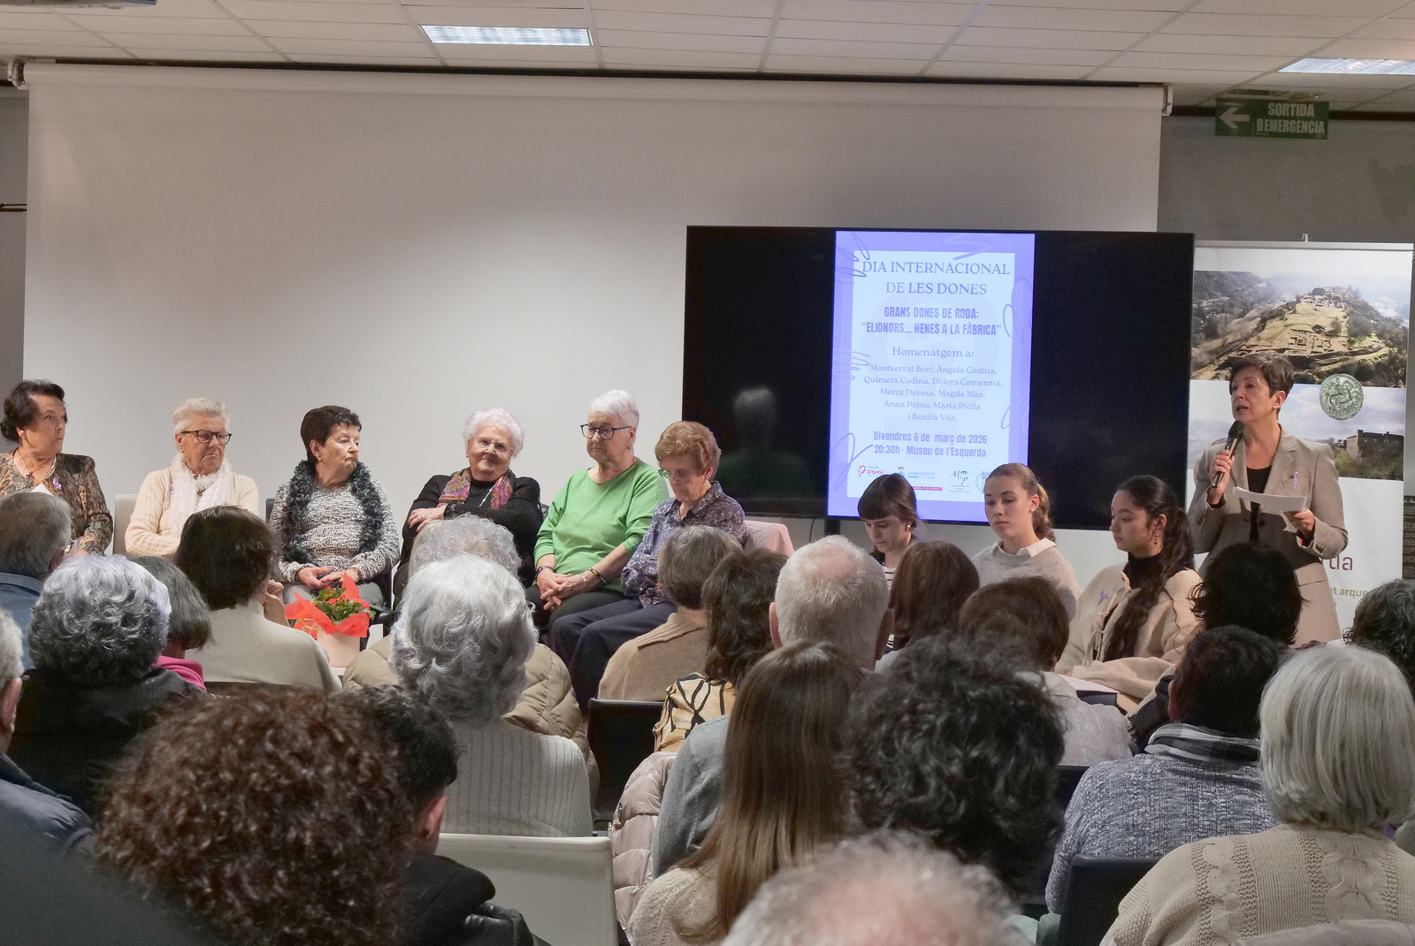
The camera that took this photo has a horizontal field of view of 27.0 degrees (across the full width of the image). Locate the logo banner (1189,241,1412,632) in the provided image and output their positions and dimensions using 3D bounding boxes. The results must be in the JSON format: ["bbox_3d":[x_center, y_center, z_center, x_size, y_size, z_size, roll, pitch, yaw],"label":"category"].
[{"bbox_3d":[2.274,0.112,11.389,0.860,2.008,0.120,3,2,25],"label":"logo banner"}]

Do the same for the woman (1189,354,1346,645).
[{"bbox_3d":[1.918,0.370,10.177,0.520,1.563,0.400,3,3,28],"label":"woman"}]

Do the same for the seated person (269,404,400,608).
[{"bbox_3d":[-1.302,0.407,10.276,0.470,1.273,0.740,2,2,-6],"label":"seated person"}]

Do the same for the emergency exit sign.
[{"bbox_3d":[2.177,-1.365,11.350,0.434,0.146,0.025,2,2,-1],"label":"emergency exit sign"}]

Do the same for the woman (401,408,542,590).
[{"bbox_3d":[-0.798,0.423,10.125,0.500,1.284,0.740,2,2,-2],"label":"woman"}]

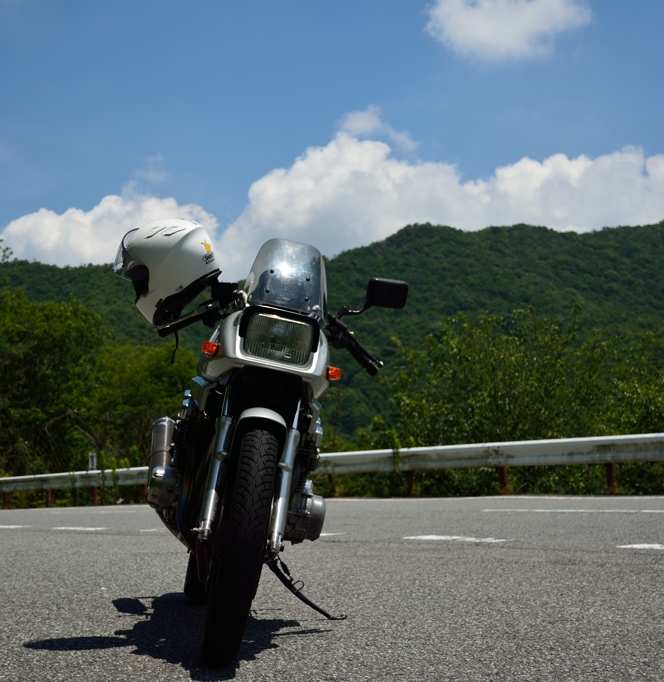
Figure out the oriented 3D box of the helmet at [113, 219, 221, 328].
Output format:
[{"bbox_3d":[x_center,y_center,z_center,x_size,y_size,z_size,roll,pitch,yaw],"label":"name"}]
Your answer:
[{"bbox_3d":[-0.479,-0.214,3.250,0.310,0.280,0.255,-26,0,16],"label":"helmet"}]

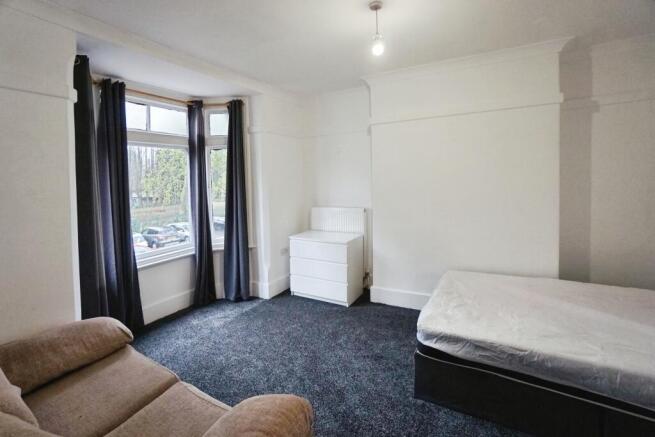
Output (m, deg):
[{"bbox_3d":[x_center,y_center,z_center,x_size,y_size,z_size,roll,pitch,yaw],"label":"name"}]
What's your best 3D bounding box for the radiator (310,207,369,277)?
[{"bbox_3d":[0.163,0.280,3.905,0.819,0.873,0.100,2,5,30],"label":"radiator"}]

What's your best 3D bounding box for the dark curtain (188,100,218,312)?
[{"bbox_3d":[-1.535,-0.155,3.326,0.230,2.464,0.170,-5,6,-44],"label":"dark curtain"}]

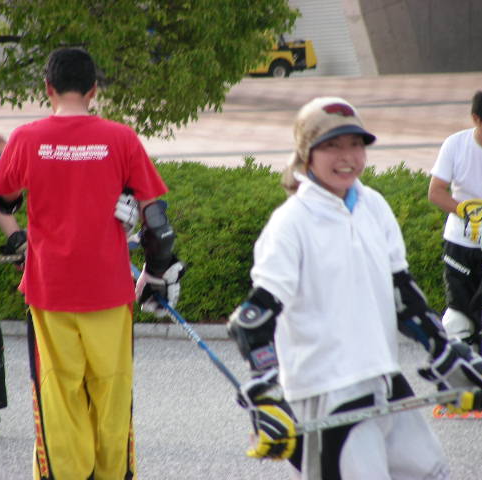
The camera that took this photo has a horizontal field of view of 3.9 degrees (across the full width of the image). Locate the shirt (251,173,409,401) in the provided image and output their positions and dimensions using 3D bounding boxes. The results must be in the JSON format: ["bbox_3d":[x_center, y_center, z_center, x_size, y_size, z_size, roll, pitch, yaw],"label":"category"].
[{"bbox_3d":[0.247,0.128,19.400,0.460,0.630,0.300,-1,1,-27],"label":"shirt"}]

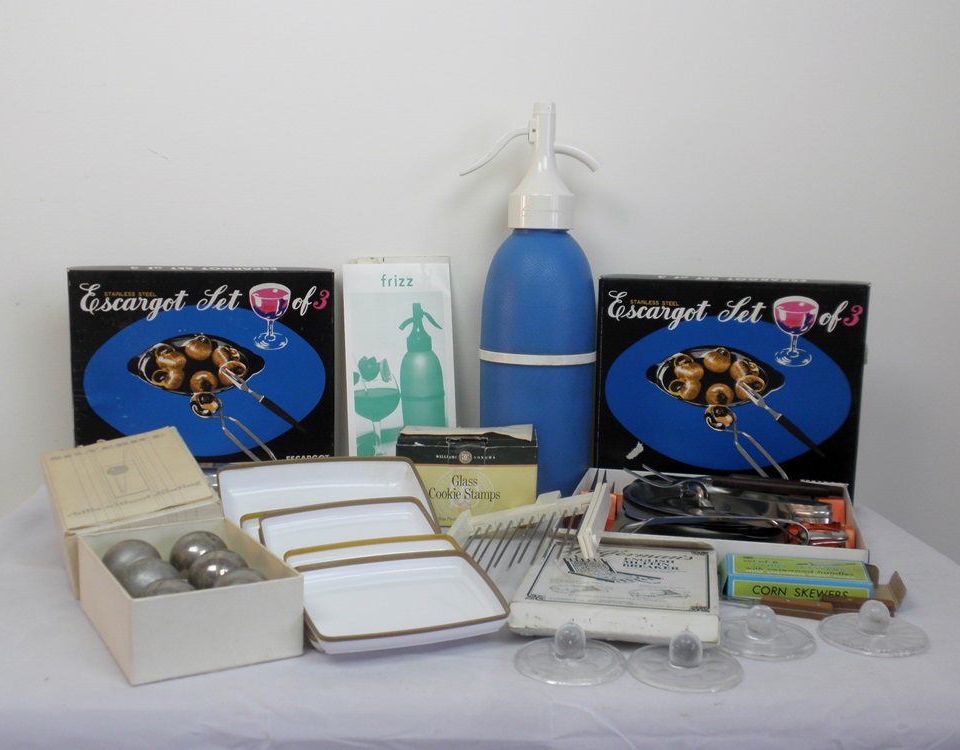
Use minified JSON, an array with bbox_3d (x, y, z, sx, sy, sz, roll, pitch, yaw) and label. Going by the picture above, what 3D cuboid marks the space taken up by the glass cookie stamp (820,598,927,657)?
[{"bbox_3d":[0.272,0.167,0.739,0.072,0.029,0.072,1,7,0],"label":"glass cookie stamp"}]

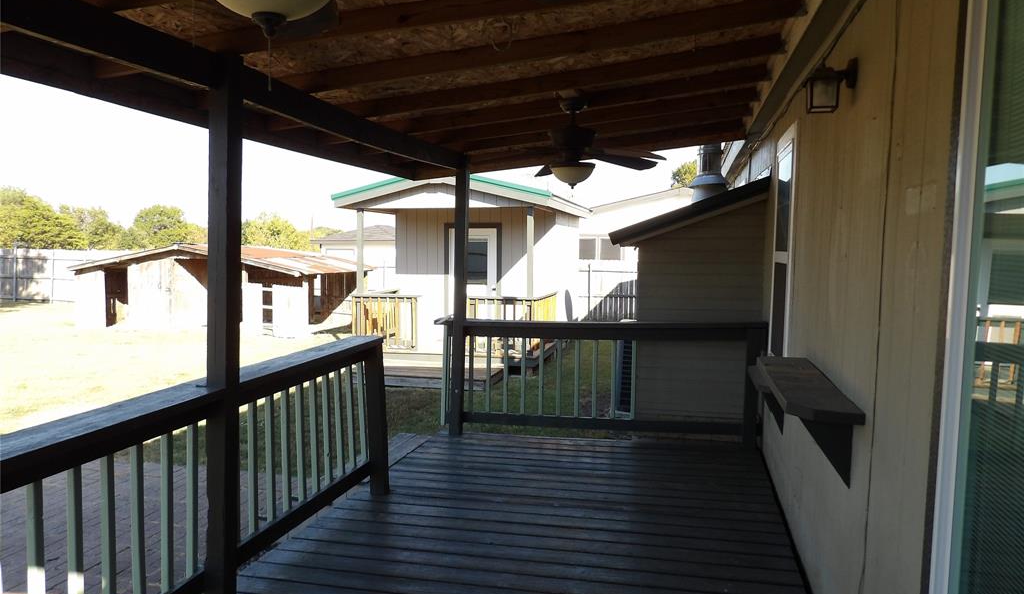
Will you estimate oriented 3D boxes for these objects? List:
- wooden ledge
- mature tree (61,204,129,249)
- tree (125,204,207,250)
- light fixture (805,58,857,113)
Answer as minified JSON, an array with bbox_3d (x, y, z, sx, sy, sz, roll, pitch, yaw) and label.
[{"bbox_3d":[1.167,0.485,2.890,0.229,0.301,1.198,2,4,14],"label":"wooden ledge"},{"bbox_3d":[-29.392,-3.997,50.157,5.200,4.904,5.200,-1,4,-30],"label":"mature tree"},{"bbox_3d":[-24.464,-3.936,50.160,6.000,5.027,5.800,0,4,-26],"label":"tree"},{"bbox_3d":[1.182,-0.781,2.641,0.171,0.193,0.125,2,4,14],"label":"light fixture"}]

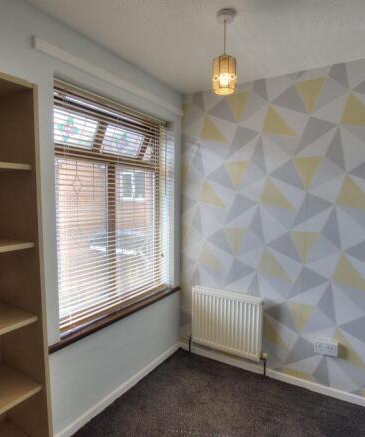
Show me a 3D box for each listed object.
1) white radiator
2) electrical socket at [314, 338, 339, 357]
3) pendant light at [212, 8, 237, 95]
[{"bbox_3d":[0.365,0.860,2.296,0.592,0.483,0.080,3,4,29],"label":"white radiator"},{"bbox_3d":[1.042,0.935,1.985,0.148,0.087,0.040,3,4,29],"label":"electrical socket"},{"bbox_3d":[0.220,-0.842,1.387,0.119,0.387,0.119,1,4,0],"label":"pendant light"}]

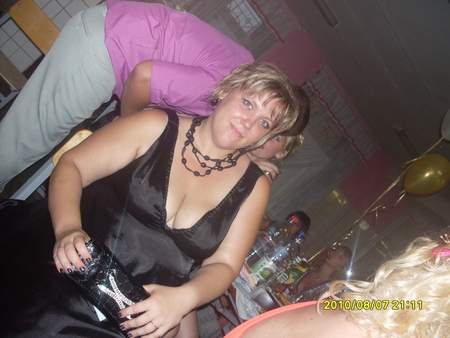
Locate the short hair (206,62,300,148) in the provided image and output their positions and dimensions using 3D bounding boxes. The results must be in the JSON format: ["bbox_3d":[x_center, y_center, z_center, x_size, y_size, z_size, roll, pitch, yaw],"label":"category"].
[{"bbox_3d":[0.065,-0.154,1.215,0.187,0.215,0.220,48,0,-20],"label":"short hair"}]

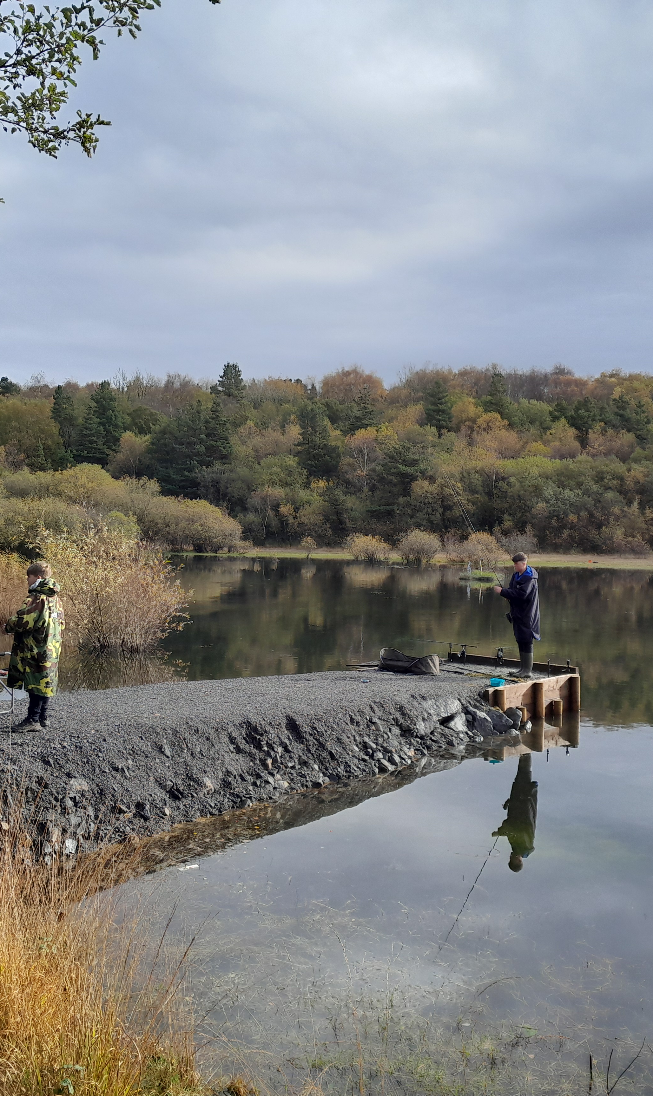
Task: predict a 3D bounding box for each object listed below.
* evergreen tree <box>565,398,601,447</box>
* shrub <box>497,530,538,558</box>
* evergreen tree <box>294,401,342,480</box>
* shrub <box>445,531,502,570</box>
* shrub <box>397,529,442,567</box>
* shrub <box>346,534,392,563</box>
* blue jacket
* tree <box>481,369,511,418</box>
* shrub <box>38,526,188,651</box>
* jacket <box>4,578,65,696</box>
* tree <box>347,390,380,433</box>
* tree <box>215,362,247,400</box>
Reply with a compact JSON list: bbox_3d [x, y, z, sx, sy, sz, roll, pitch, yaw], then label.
[{"bbox_3d":[46.236,-21.316,198.000,6.200,11.000,6.000,1,1,0],"label":"evergreen tree"},{"bbox_3d":[21.129,-0.508,122.000,4.600,3.200,4.000,1,1,0],"label":"shrub"},{"bbox_3d":[-1.506,-18.369,193.000,7.800,15.000,7.500,1,1,0],"label":"evergreen tree"},{"bbox_3d":[14.703,0.143,110.000,5.721,3.604,5.200,1,1,0],"label":"shrub"},{"bbox_3d":[9.378,-0.058,112.000,4.660,3.728,4.500,1,1,0],"label":"shrub"},{"bbox_3d":[4.447,0.000,114.000,4.700,3.000,4.200,1,1,0],"label":"shrub"},{"bbox_3d":[2.688,0.775,15.200,0.500,1.090,0.520,1,1,-28],"label":"blue jacket"},{"bbox_3d":[43.873,-39.279,285.000,8.004,14.822,7.800,1,1,0],"label":"tree"},{"bbox_3d":[-4.520,0.885,23.300,3.100,2.600,2.900,1,1,0],"label":"shrub"},{"bbox_3d":[-2.604,0.795,9.800,0.480,1.060,0.540,1,1,20],"label":"jacket"},{"bbox_3d":[8.581,-29.644,250.000,7.541,12.742,7.300,1,1,0],"label":"tree"},{"bbox_3d":[-26.368,-43.998,300.000,8.737,13.418,8.200,1,1,0],"label":"tree"}]

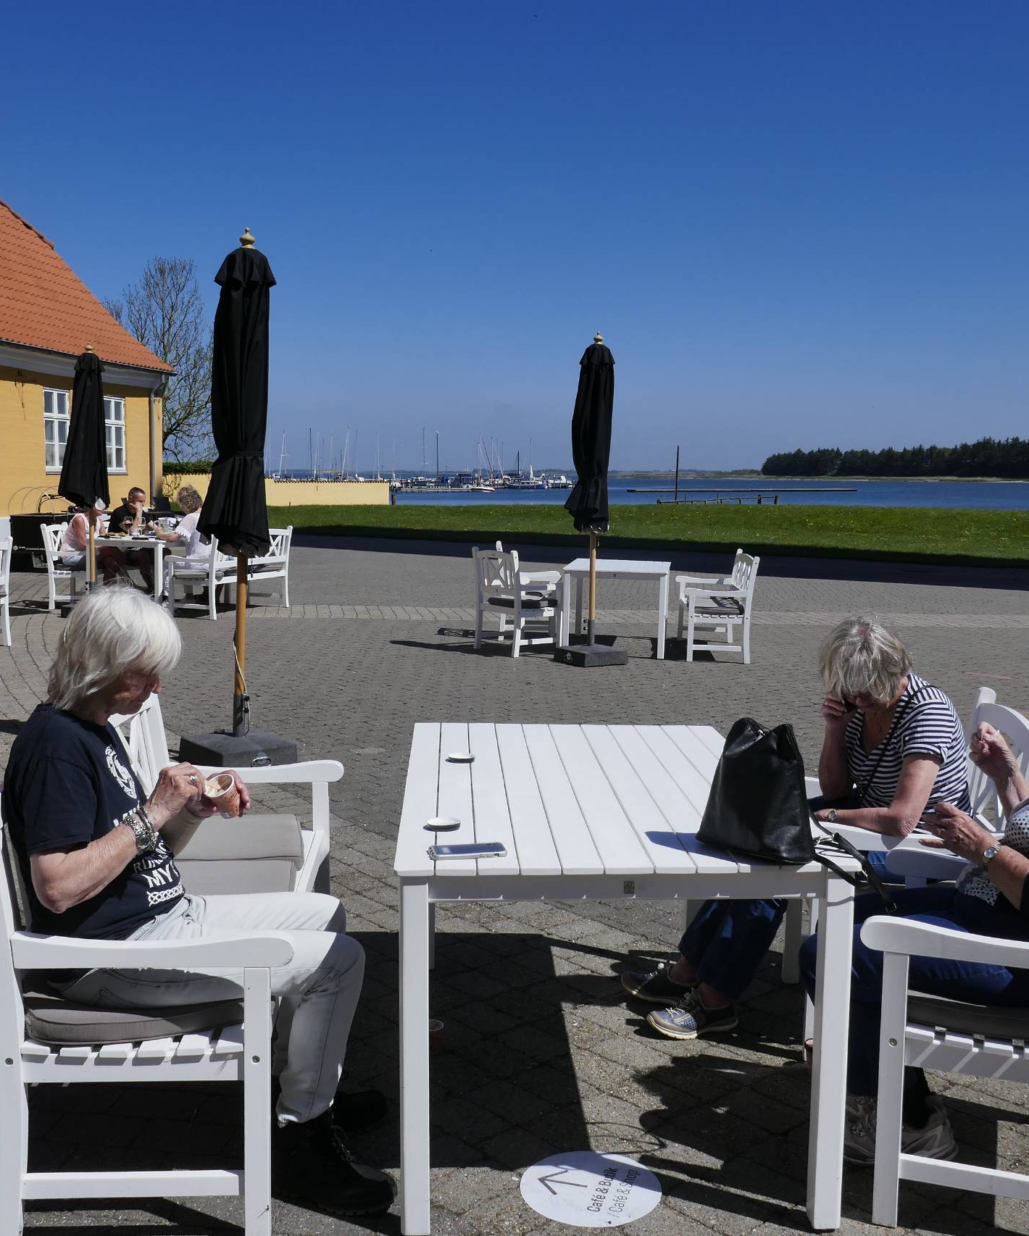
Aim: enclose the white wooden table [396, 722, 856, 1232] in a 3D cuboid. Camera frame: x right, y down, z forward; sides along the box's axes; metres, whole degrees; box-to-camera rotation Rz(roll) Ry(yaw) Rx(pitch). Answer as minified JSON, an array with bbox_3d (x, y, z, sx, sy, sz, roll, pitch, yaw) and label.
[{"bbox_3d":[0.186,0.770,3.200,0.900,0.740,1.430,1,6,-3],"label":"white wooden table"}]

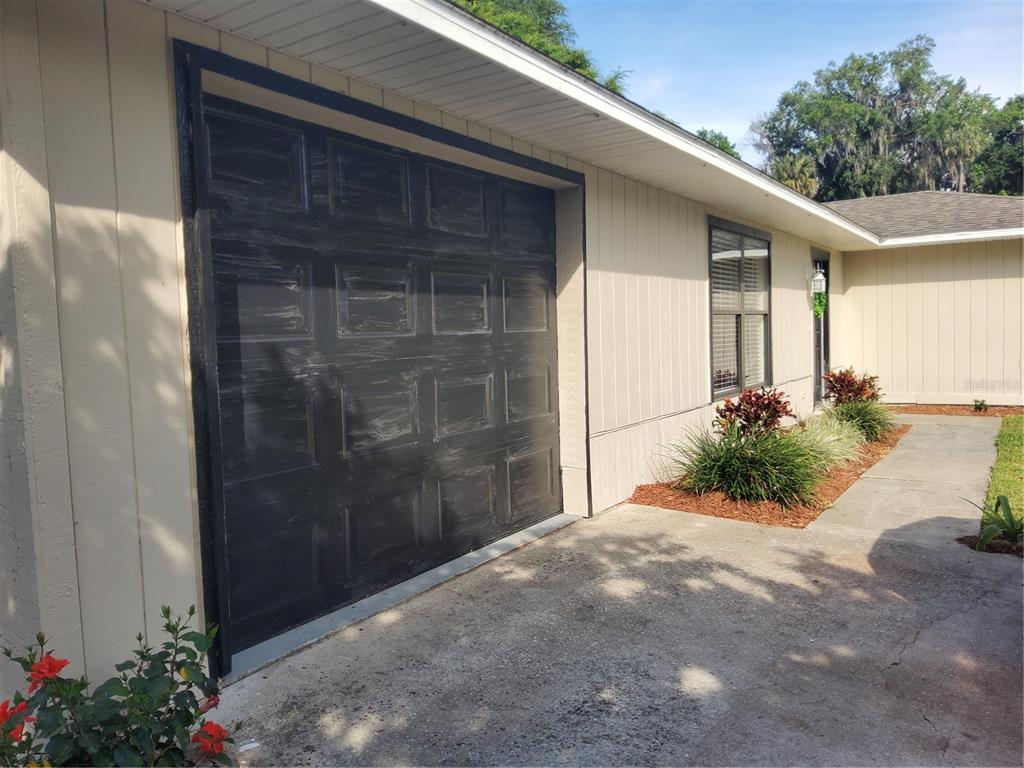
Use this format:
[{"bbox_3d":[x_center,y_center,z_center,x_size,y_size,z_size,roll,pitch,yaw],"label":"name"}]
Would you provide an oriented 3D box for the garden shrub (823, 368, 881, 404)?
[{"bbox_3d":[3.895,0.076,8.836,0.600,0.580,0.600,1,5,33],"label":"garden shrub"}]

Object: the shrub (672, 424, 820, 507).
[{"bbox_3d":[1.713,0.526,5.630,0.970,0.510,0.970,1,5,33],"label":"shrub"}]

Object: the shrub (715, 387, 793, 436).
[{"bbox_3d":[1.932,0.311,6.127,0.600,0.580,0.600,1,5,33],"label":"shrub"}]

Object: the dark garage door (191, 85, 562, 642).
[{"bbox_3d":[-0.454,-0.104,3.886,0.080,2.120,2.700,1,4,33],"label":"dark garage door"}]

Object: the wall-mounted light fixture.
[{"bbox_3d":[3.993,-1.347,10.064,0.230,0.370,0.180,1,5,33],"label":"wall-mounted light fixture"}]

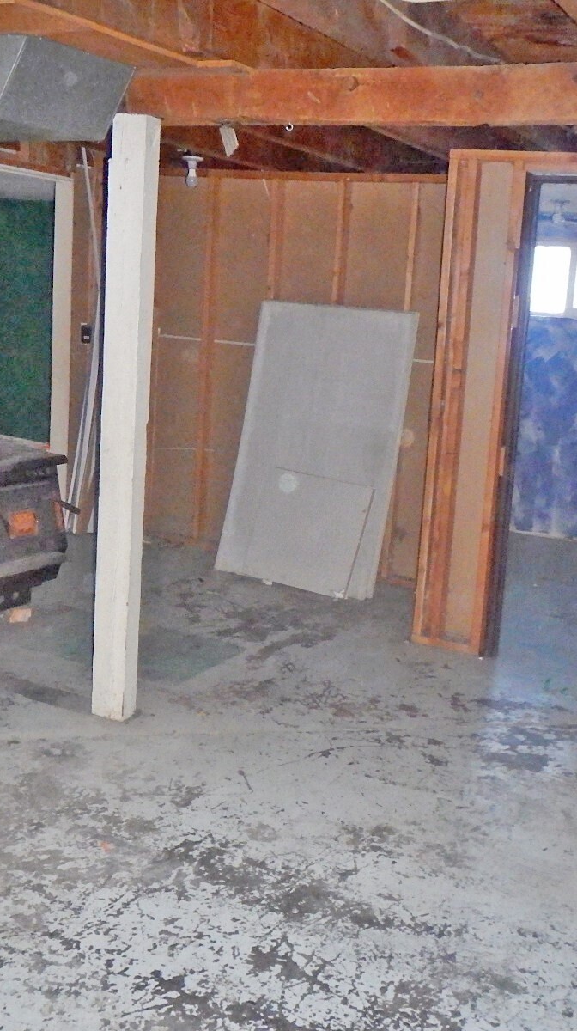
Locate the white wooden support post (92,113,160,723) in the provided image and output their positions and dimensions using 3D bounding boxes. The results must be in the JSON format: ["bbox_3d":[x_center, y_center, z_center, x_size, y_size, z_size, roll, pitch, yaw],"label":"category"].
[{"bbox_3d":[-0.545,-0.287,3.760,0.118,2.017,0.115,9,12,26],"label":"white wooden support post"}]

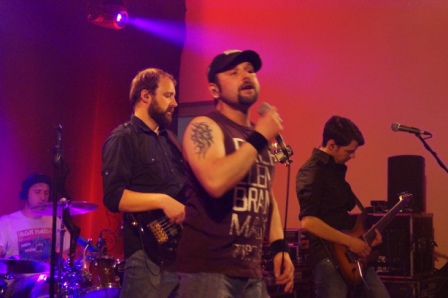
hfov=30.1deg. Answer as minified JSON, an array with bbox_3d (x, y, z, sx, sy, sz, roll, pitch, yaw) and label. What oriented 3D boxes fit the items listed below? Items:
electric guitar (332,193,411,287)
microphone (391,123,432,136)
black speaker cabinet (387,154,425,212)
[{"bbox_3d":[0.857,0.427,4.611,0.065,0.320,0.970,-32,1,43],"label":"electric guitar"},{"bbox_3d":[1.065,-0.108,4.800,0.200,0.050,0.050,8,-5,13],"label":"microphone"},{"bbox_3d":[1.394,0.270,6.330,0.270,0.425,0.260,-2,-7,22],"label":"black speaker cabinet"}]

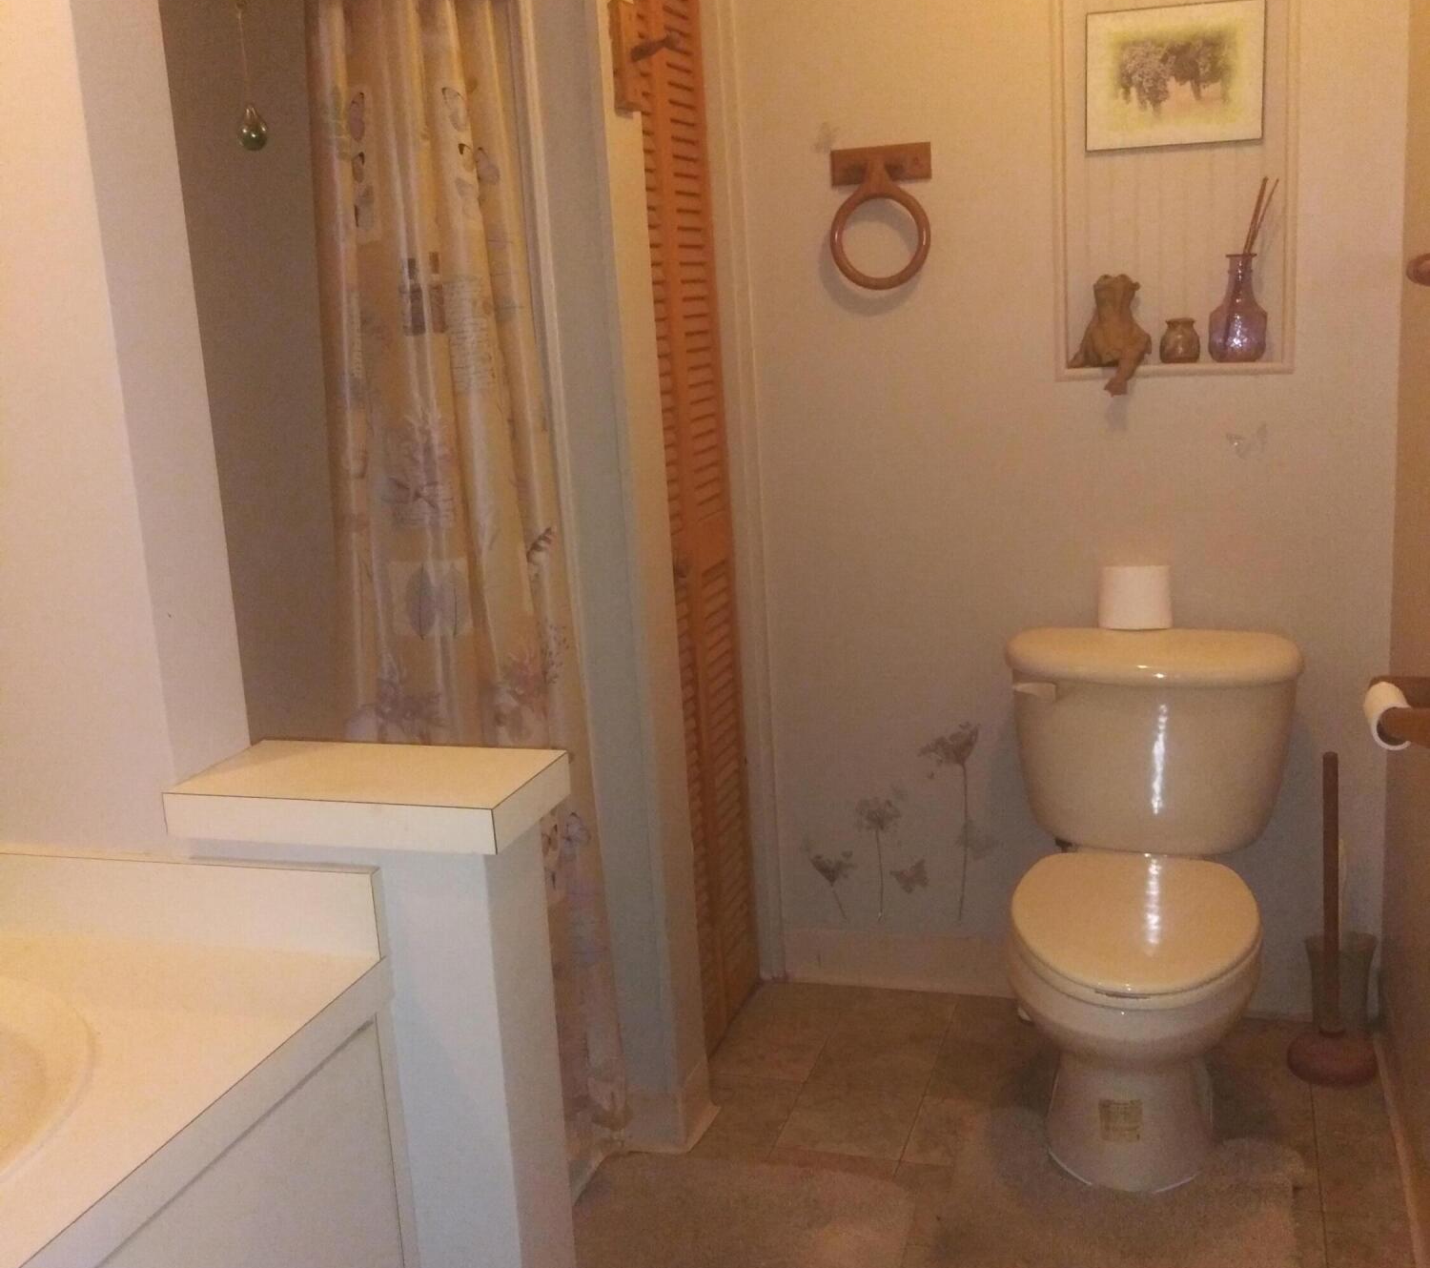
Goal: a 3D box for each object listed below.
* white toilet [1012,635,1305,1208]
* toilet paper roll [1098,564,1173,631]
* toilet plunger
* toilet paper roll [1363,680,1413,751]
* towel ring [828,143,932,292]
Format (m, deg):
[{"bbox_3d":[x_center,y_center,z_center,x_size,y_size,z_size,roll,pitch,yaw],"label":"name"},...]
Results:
[{"bbox_3d":[0.663,0.417,2.313,0.485,0.750,0.730,1,13,19],"label":"white toilet"},{"bbox_3d":[0.705,-0.061,2.490,0.117,0.100,0.117,1,13,19],"label":"toilet paper roll"},{"bbox_3d":[1.013,0.463,2.443,0.137,0.562,0.137,1,13,19],"label":"toilet plunger"},{"bbox_3d":[0.784,0.093,1.728,0.058,0.058,0.105,1,13,19],"label":"toilet paper roll"},{"bbox_3d":[0.284,-0.716,2.561,0.174,0.240,0.065,1,13,19],"label":"towel ring"}]

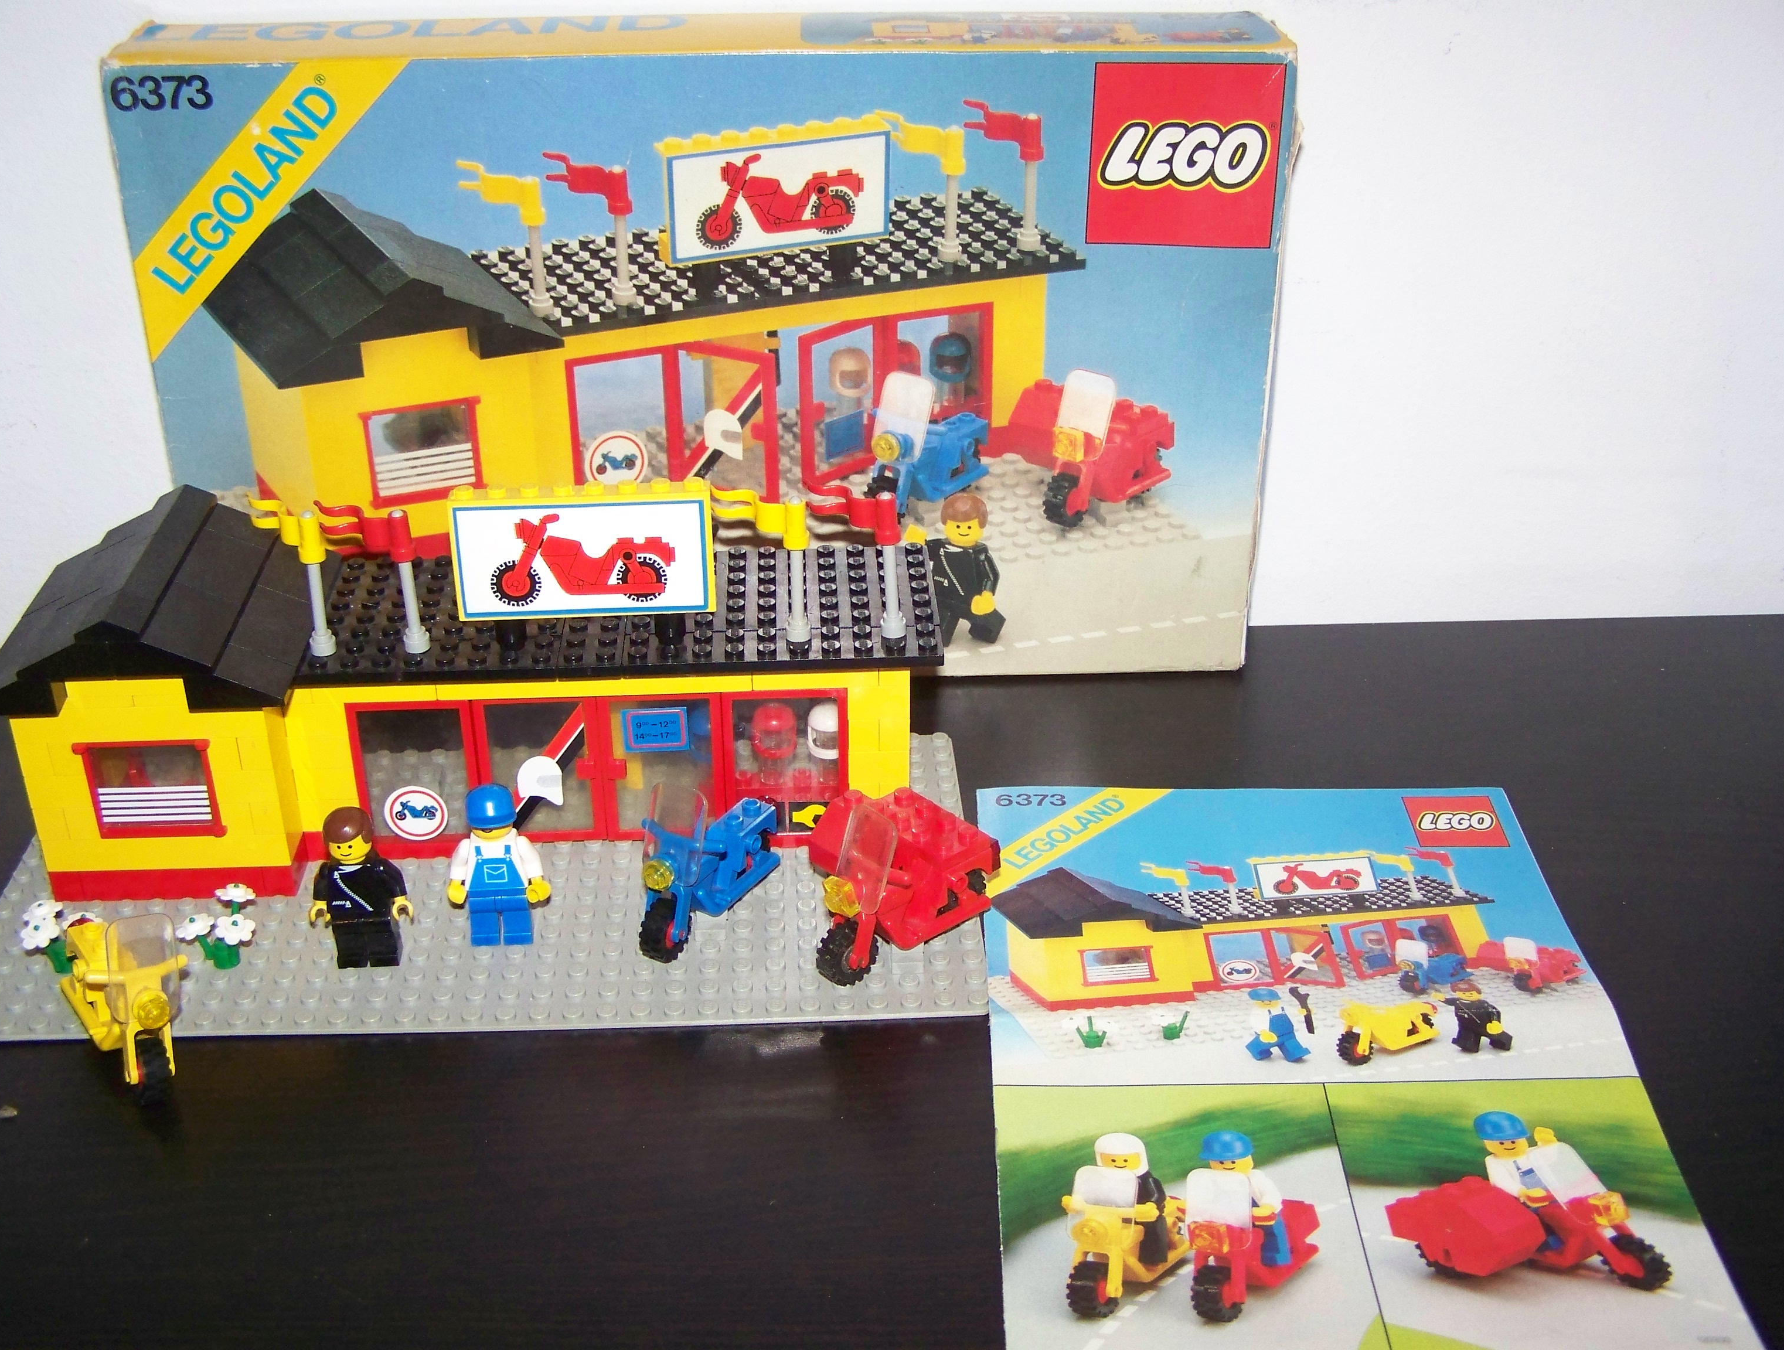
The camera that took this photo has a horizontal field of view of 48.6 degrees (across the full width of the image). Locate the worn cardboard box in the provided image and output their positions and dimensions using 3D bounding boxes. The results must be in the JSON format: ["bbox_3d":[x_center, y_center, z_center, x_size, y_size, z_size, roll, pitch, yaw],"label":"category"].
[{"bbox_3d":[-0.050,-0.093,0.587,0.314,0.188,0.054,-1,29,-2],"label":"worn cardboard box"}]

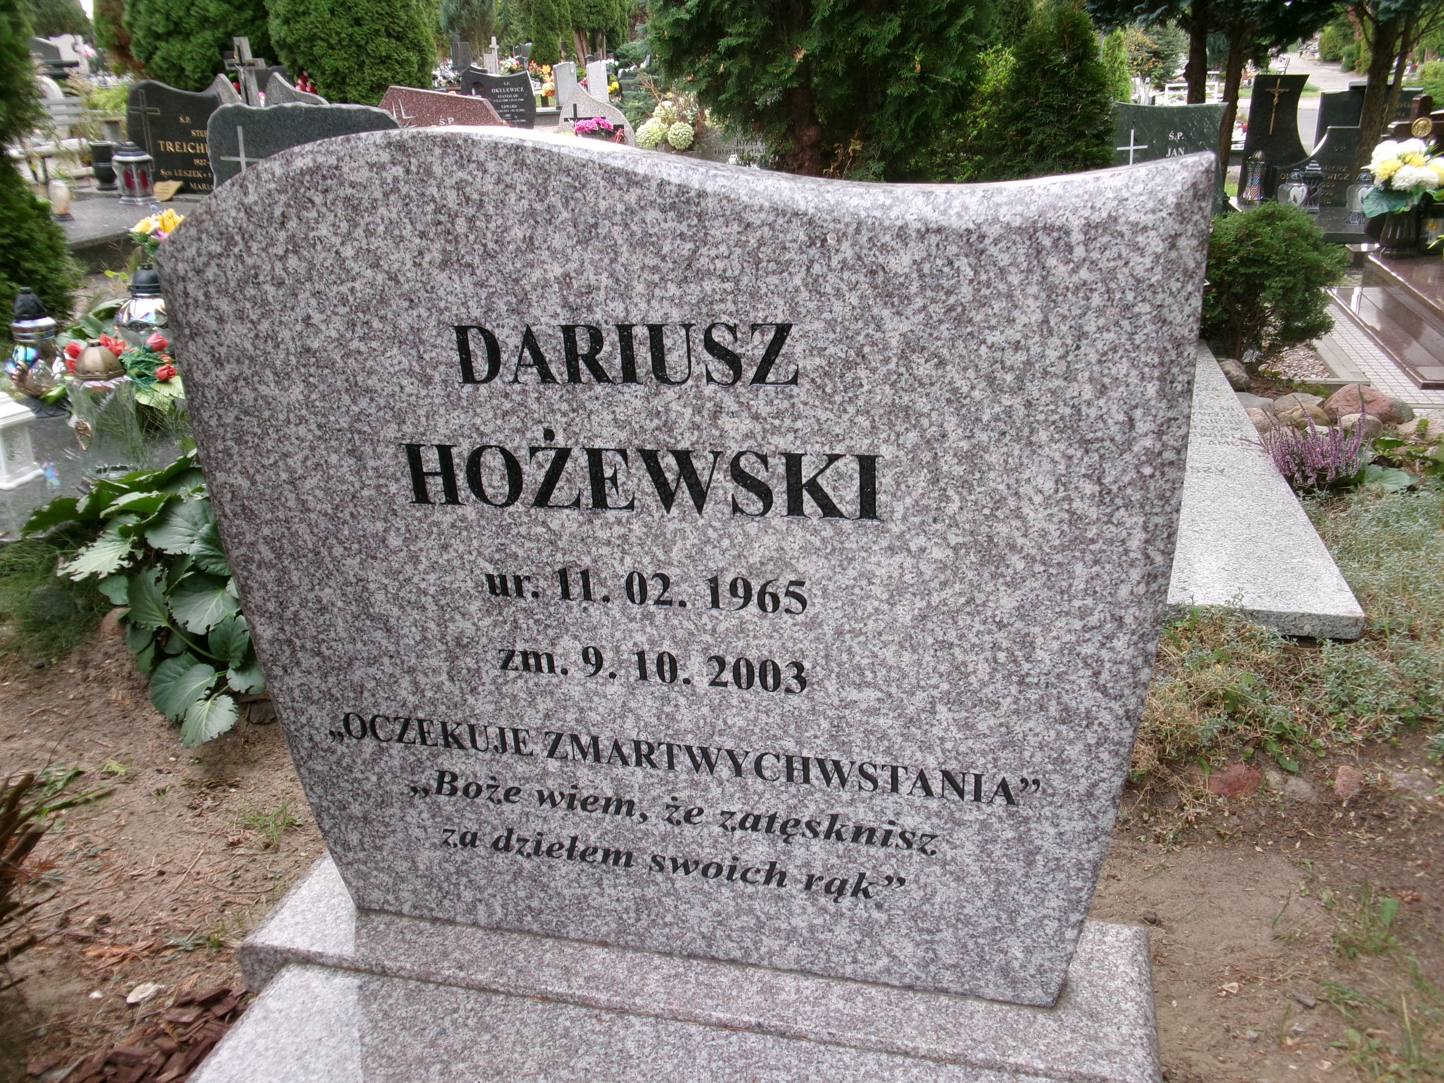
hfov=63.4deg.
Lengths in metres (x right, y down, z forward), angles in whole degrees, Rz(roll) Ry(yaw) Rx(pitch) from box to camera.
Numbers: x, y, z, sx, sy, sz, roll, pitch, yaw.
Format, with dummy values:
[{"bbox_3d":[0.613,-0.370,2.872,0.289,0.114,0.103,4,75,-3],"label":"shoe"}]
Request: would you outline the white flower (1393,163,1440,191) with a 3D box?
[{"bbox_3d":[2.497,-1.312,4.200,0.170,0.100,0.130,3,24,15],"label":"white flower"}]

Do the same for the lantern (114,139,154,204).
[{"bbox_3d":[-3.120,-1.958,6.200,0.205,0.310,0.205,3,24,15],"label":"lantern"}]

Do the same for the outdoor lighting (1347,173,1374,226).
[{"bbox_3d":[2.743,-1.470,5.000,0.135,0.220,0.120,3,24,15],"label":"outdoor lighting"}]

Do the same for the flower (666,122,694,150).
[{"bbox_3d":[-0.232,-2.254,6.500,0.155,0.150,0.150,-3,24,1],"label":"flower"}]

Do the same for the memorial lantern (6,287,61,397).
[{"bbox_3d":[-1.822,-0.510,3.100,0.165,0.330,0.165,3,24,15],"label":"memorial lantern"}]

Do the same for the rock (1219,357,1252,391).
[{"bbox_3d":[1.512,-0.496,3.460,0.110,0.090,0.105,3,24,15],"label":"rock"}]

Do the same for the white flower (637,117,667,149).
[{"bbox_3d":[-0.389,-2.252,6.450,0.170,0.165,0.160,-3,24,1],"label":"white flower"}]

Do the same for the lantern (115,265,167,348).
[{"bbox_3d":[-1.676,-0.662,3.400,0.180,0.280,0.180,3,24,15],"label":"lantern"}]

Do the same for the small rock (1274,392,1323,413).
[{"bbox_3d":[1.640,-0.390,3.320,0.140,0.080,0.115,3,24,15],"label":"small rock"}]

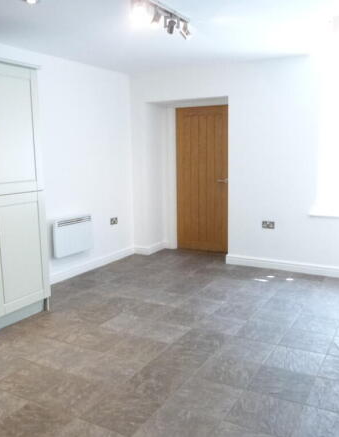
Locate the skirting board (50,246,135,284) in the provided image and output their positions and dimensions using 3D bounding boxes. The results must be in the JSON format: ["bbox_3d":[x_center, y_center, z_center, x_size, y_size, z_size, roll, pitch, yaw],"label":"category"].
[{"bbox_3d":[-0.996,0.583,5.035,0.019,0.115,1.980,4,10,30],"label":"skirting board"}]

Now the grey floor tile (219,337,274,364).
[{"bbox_3d":[0.545,0.928,2.977,0.337,0.012,0.337,4,9,29],"label":"grey floor tile"}]

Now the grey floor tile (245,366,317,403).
[{"bbox_3d":[0.671,0.989,2.520,0.335,0.010,0.335,4,10,29],"label":"grey floor tile"}]

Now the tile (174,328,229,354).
[{"bbox_3d":[0.253,0.905,3.134,0.335,0.010,0.335,4,10,29],"label":"tile"}]

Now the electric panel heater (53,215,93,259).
[{"bbox_3d":[-1.102,0.191,4.783,0.085,0.395,0.620,4,9,29],"label":"electric panel heater"}]

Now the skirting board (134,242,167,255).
[{"bbox_3d":[-0.259,0.422,6.045,0.245,0.110,0.460,4,10,30],"label":"skirting board"}]

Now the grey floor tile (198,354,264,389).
[{"bbox_3d":[0.378,0.972,2.689,0.337,0.012,0.337,4,9,29],"label":"grey floor tile"}]

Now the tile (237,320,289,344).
[{"bbox_3d":[0.711,0.879,3.255,0.335,0.010,0.335,4,10,29],"label":"tile"}]

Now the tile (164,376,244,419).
[{"bbox_3d":[0.211,1.017,2.400,0.337,0.012,0.337,4,9,29],"label":"tile"}]

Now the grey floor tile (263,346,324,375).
[{"bbox_3d":[0.842,0.946,2.810,0.337,0.012,0.337,4,9,29],"label":"grey floor tile"}]

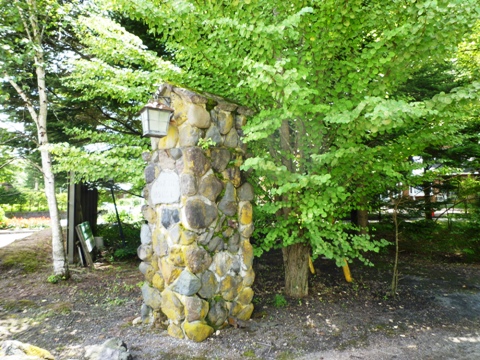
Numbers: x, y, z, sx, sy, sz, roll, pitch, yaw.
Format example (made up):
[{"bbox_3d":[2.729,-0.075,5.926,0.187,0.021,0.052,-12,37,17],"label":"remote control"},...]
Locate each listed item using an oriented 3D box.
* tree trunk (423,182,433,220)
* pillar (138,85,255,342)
[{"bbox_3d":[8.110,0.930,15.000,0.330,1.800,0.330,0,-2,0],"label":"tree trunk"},{"bbox_3d":[-0.480,0.300,3.930,0.900,2.600,0.850,-1,-2,40],"label":"pillar"}]

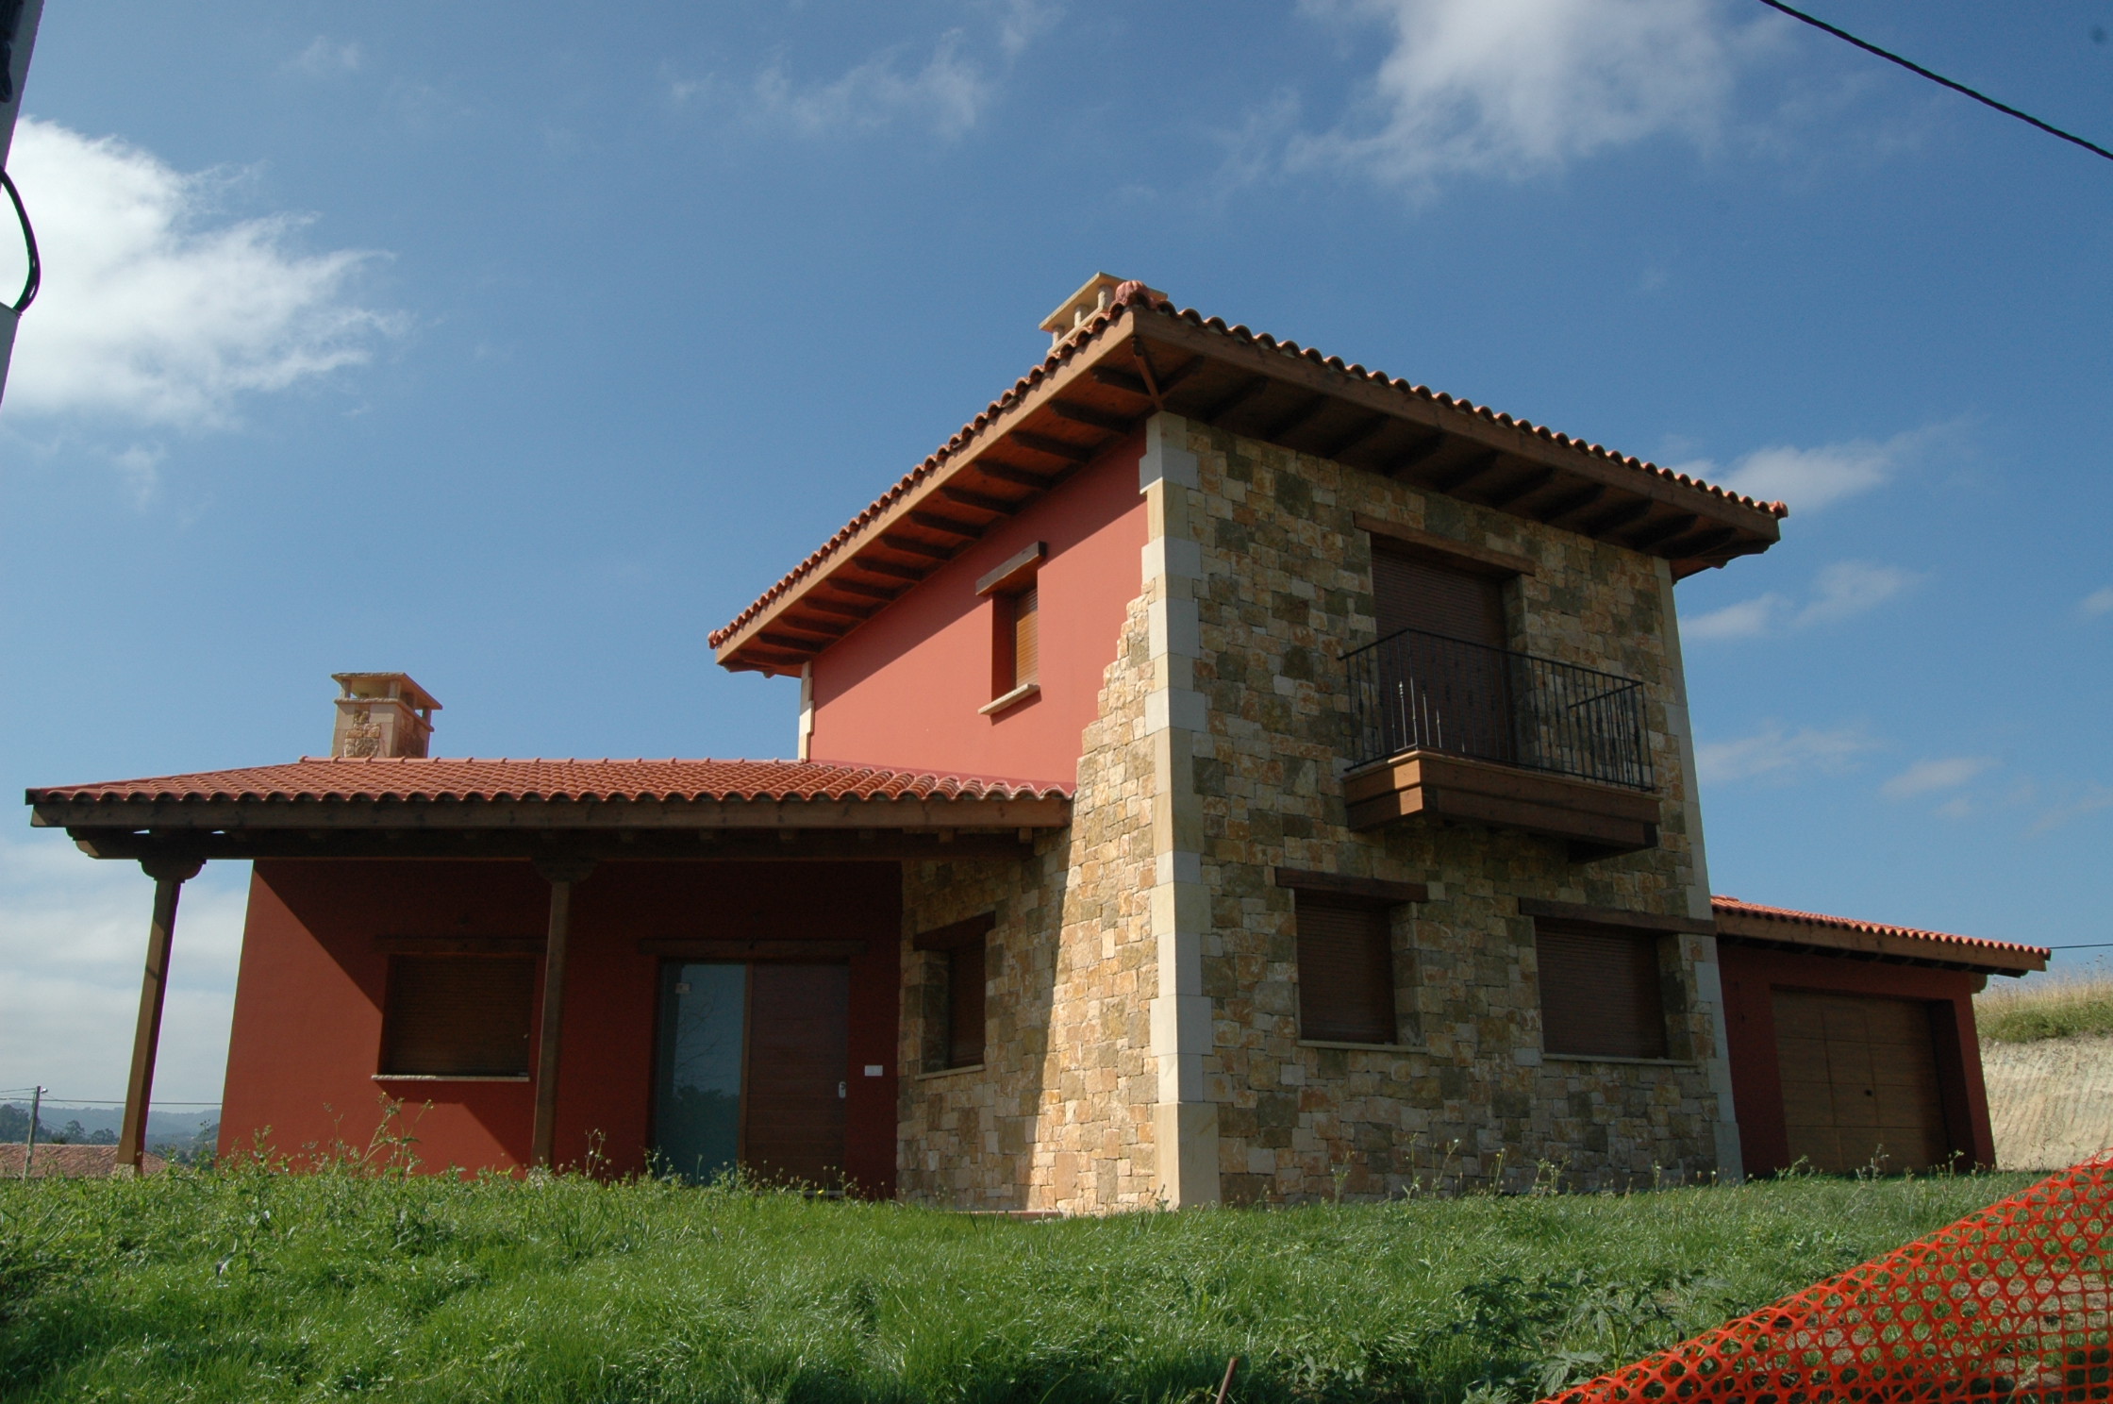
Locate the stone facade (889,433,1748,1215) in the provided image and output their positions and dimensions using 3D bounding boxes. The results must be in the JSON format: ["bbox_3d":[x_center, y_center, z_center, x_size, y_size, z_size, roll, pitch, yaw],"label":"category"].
[{"bbox_3d":[2.199,1.539,14.716,5.904,5.883,4.505,9,-19,-30],"label":"stone facade"}]

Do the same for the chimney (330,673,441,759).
[{"bbox_3d":[-7.711,0.408,18.150,0.800,1.198,1.240,0,-17,-2],"label":"chimney"}]

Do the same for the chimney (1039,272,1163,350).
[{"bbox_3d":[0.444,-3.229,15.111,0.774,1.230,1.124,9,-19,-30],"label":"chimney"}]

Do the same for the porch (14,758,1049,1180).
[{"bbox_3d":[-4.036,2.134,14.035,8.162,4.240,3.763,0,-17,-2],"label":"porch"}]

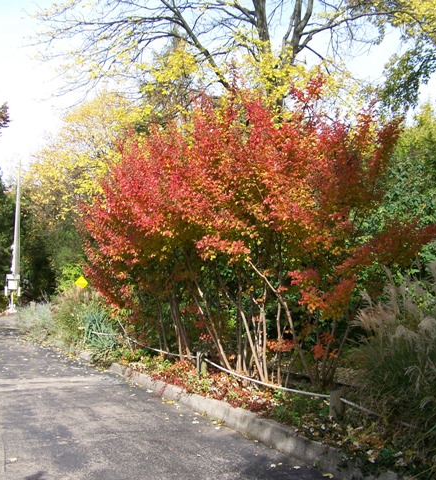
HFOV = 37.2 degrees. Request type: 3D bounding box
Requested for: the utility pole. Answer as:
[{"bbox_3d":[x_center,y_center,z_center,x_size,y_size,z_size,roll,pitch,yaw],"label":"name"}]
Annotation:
[{"bbox_3d":[-7.585,0.050,24.000,0.600,5.300,0.420,1,-3,-14],"label":"utility pole"}]

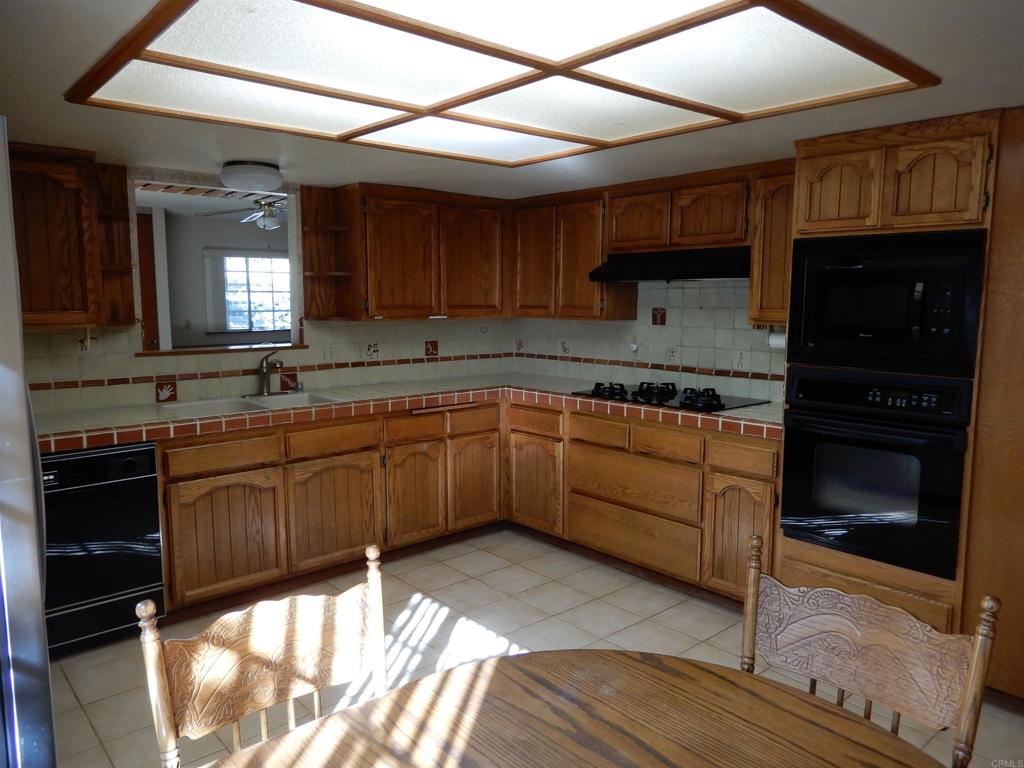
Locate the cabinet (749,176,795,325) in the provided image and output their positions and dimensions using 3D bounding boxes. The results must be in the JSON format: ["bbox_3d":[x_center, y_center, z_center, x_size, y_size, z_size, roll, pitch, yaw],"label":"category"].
[{"bbox_3d":[1.379,-0.643,3.381,0.311,0.726,0.360,-5,9,-41],"label":"cabinet"}]

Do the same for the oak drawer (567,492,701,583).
[{"bbox_3d":[0.784,0.764,3.853,0.470,0.268,0.869,-5,9,-41],"label":"oak drawer"}]

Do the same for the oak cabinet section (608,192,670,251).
[{"bbox_3d":[0.810,-0.908,4.031,0.309,0.299,0.438,-6,9,-41],"label":"oak cabinet section"}]

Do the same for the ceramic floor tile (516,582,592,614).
[{"bbox_3d":[0.214,1.074,3.567,0.296,0.010,0.296,-6,9,-41],"label":"ceramic floor tile"}]

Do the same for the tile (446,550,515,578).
[{"bbox_3d":[-0.189,1.020,4.022,0.296,0.010,0.296,-6,9,-41],"label":"tile"}]

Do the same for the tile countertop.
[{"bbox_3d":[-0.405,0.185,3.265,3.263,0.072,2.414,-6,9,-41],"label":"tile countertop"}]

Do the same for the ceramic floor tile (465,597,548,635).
[{"bbox_3d":[-0.015,1.097,3.367,0.296,0.010,0.296,-6,9,-41],"label":"ceramic floor tile"}]

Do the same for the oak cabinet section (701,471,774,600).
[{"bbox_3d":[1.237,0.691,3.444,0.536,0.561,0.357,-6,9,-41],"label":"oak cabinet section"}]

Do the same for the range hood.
[{"bbox_3d":[0.902,-0.639,3.812,0.458,0.171,0.912,-6,9,-41],"label":"range hood"}]

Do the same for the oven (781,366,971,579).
[{"bbox_3d":[1.589,0.297,2.944,0.594,0.721,0.674,-5,9,-41],"label":"oven"}]

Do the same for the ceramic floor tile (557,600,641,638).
[{"bbox_3d":[0.415,1.101,3.340,0.296,0.010,0.296,-6,9,-41],"label":"ceramic floor tile"}]

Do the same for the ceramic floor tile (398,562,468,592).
[{"bbox_3d":[-0.418,1.044,3.822,0.296,0.010,0.296,-6,9,-41],"label":"ceramic floor tile"}]

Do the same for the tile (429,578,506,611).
[{"bbox_3d":[-0.219,1.065,3.574,0.300,0.010,0.300,-5,9,-41],"label":"tile"}]

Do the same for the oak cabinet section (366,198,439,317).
[{"bbox_3d":[-0.739,-0.750,4.323,0.504,0.680,0.309,-6,9,-41],"label":"oak cabinet section"}]

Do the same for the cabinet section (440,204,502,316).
[{"bbox_3d":[-0.358,-0.789,4.656,0.499,0.682,0.309,-6,9,-41],"label":"cabinet section"}]

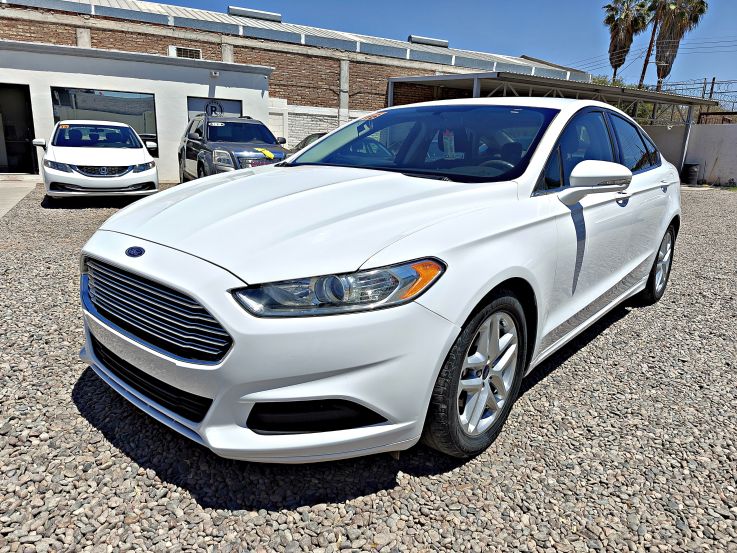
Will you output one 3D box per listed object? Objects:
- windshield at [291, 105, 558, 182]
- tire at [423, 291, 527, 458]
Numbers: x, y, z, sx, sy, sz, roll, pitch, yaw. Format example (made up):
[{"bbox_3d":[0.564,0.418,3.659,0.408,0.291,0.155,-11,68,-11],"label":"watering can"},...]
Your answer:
[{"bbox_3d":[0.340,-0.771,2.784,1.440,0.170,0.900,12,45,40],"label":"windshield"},{"bbox_3d":[0.383,0.343,1.901,0.235,0.655,0.655,12,18,40],"label":"tire"}]

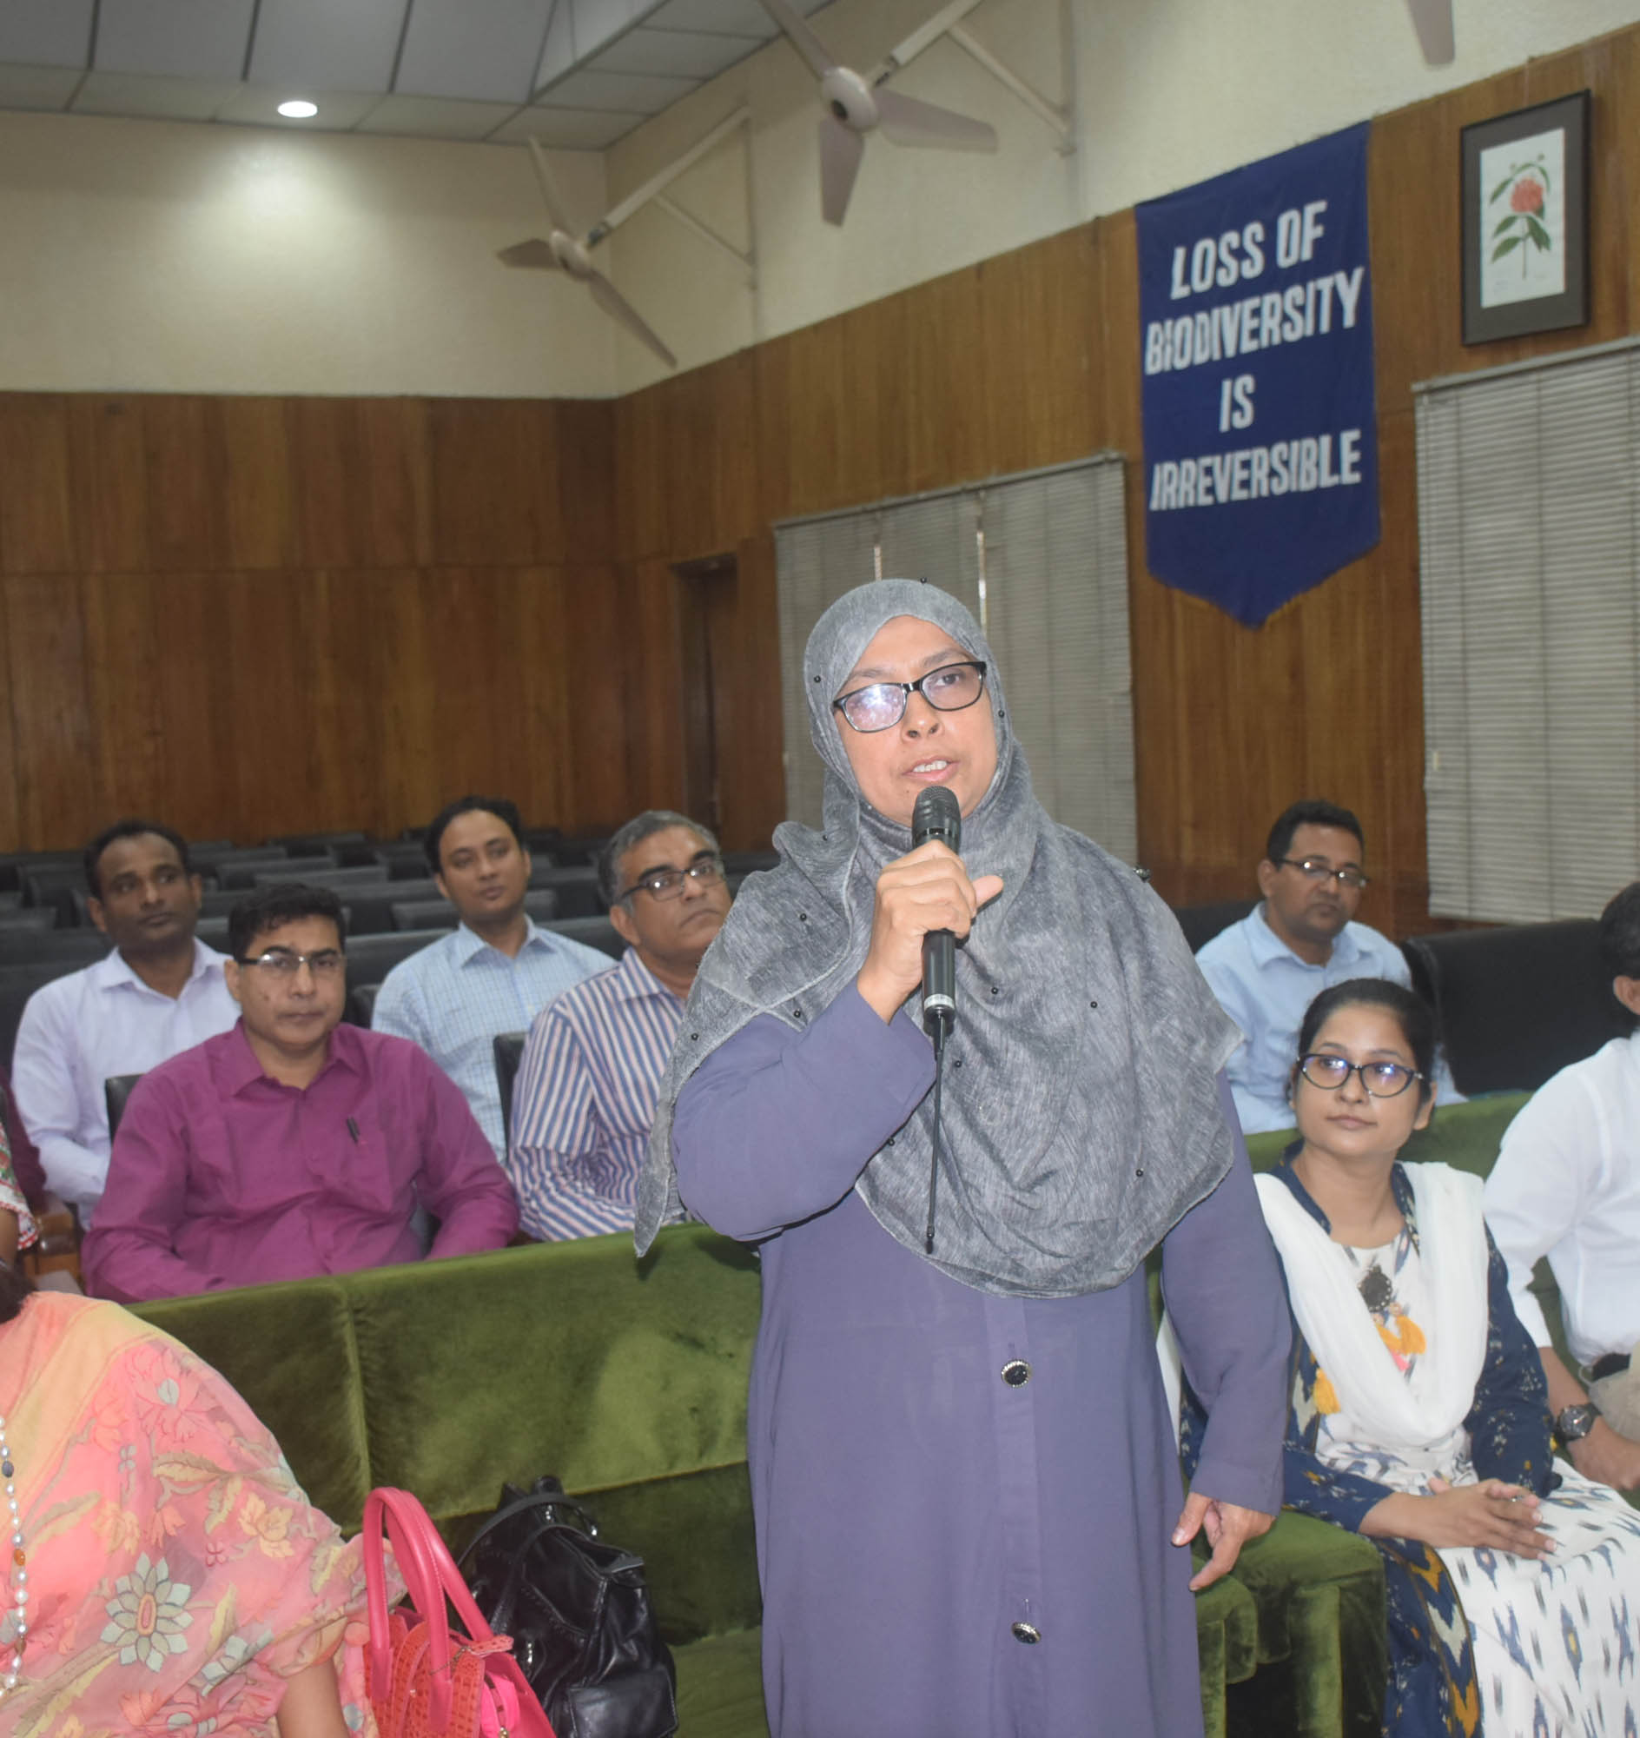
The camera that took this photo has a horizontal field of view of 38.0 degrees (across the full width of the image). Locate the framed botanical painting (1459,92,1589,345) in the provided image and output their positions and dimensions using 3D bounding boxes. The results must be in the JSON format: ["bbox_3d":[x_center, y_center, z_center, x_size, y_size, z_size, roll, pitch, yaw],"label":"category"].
[{"bbox_3d":[1.654,-1.517,5.606,0.030,0.519,0.429,-4,5,-25],"label":"framed botanical painting"}]

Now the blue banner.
[{"bbox_3d":[1.202,-1.311,6.649,0.025,1.273,1.099,-4,5,-25],"label":"blue banner"}]

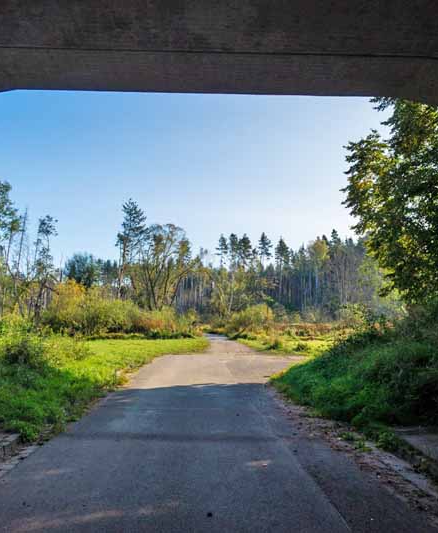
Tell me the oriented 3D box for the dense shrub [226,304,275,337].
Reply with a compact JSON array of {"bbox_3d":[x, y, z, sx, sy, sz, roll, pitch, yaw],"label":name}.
[{"bbox_3d":[2.718,4.685,46.000,4.150,2.750,3.700,0,-5,0],"label":"dense shrub"}]

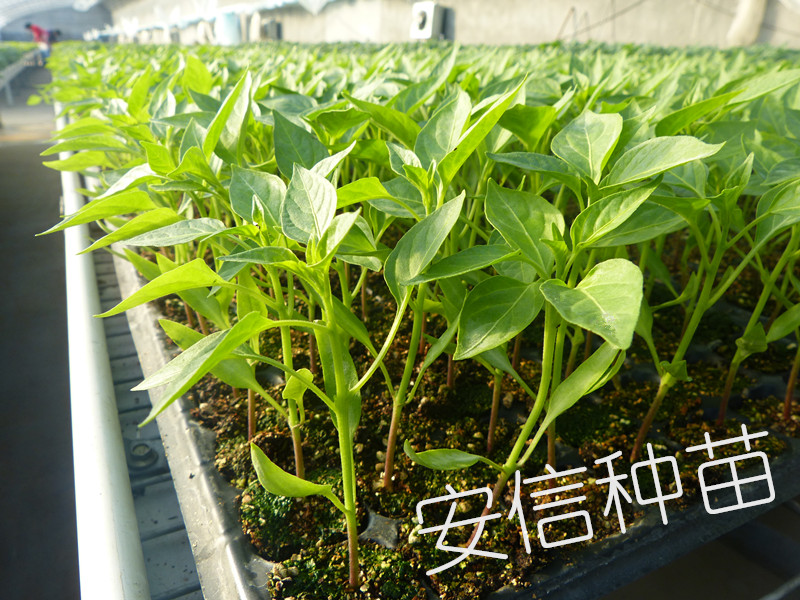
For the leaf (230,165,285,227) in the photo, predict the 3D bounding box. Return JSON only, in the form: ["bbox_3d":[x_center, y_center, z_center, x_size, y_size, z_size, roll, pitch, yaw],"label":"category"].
[{"bbox_3d":[-0.049,-0.036,0.207,0.017,0.006,0.033,-38,60,-6],"label":"leaf"}]

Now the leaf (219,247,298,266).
[{"bbox_3d":[-0.034,-0.010,0.145,0.020,0.004,0.009,-3,24,-7],"label":"leaf"}]

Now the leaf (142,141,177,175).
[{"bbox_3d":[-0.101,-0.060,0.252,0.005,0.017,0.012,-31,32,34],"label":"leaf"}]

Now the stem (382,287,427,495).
[{"bbox_3d":[0.001,0.035,0.222,0.005,0.087,0.005,9,23,2],"label":"stem"}]

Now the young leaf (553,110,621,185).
[{"bbox_3d":[0.066,-0.053,0.207,0.023,0.030,0.006,0,-21,0],"label":"young leaf"}]

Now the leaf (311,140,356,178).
[{"bbox_3d":[-0.023,-0.047,0.201,0.021,0.005,0.011,-42,59,-15],"label":"leaf"}]

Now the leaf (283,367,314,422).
[{"bbox_3d":[-0.037,0.034,0.220,0.011,0.017,0.009,-6,24,-14],"label":"leaf"}]

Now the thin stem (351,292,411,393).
[{"bbox_3d":[-0.005,0.011,0.150,0.003,0.028,0.002,31,0,0],"label":"thin stem"}]

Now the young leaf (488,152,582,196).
[{"bbox_3d":[0.045,-0.042,0.202,0.033,0.007,0.016,22,37,6],"label":"young leaf"}]

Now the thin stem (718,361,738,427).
[{"bbox_3d":[0.143,0.041,0.262,0.003,0.032,0.003,-1,23,0],"label":"thin stem"}]

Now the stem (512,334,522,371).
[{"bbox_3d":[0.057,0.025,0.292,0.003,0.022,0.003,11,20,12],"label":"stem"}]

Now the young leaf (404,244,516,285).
[{"bbox_3d":[0.016,-0.009,0.160,0.033,0.005,0.009,-17,42,-19],"label":"young leaf"}]

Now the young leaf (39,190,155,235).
[{"bbox_3d":[-0.148,-0.043,0.292,0.054,0.010,0.022,-22,37,-26],"label":"young leaf"}]

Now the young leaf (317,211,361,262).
[{"bbox_3d":[-0.015,-0.016,0.147,0.007,0.017,0.007,38,0,23],"label":"young leaf"}]

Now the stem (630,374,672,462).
[{"bbox_3d":[0.104,0.050,0.249,0.005,0.042,0.004,22,25,25],"label":"stem"}]

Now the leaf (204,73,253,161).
[{"bbox_3d":[-0.091,-0.098,0.320,0.017,0.059,0.010,20,-20,-13],"label":"leaf"}]

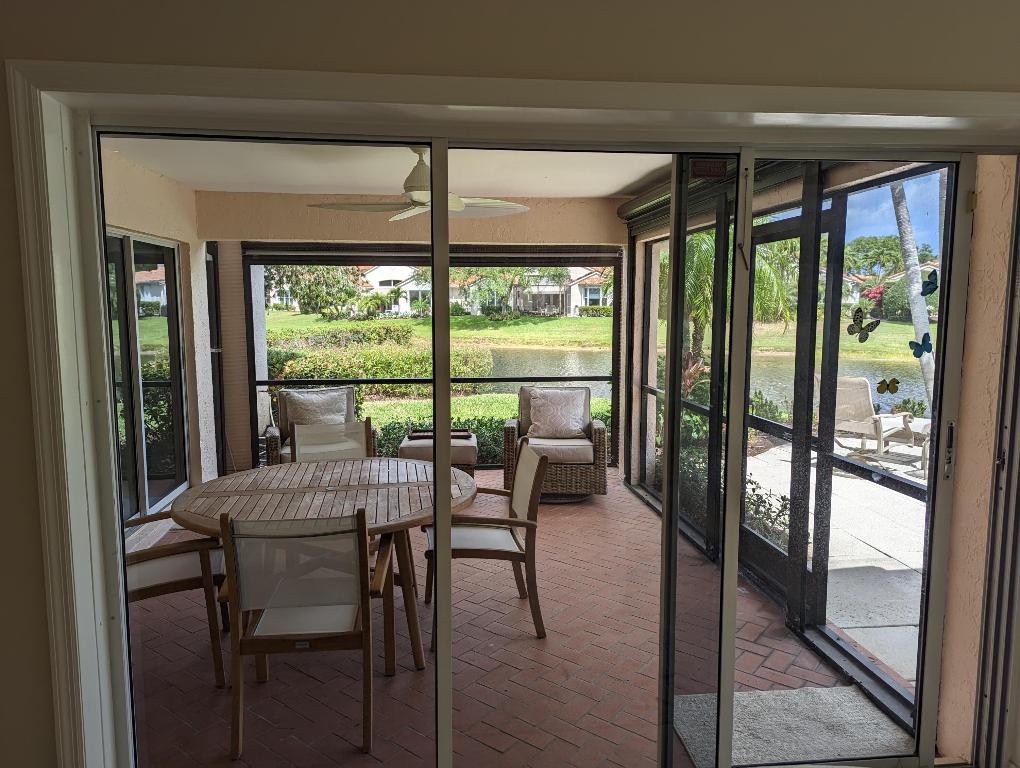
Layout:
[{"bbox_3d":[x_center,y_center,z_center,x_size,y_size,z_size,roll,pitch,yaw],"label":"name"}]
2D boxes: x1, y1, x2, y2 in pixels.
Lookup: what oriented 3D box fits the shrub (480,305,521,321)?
[{"bbox_3d":[-0.845,-6.360,63.000,3.600,1.400,2.000,0,6,-1],"label":"shrub"}]

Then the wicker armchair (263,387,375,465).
[{"bbox_3d":[-1.552,0.537,5.819,0.820,0.900,0.860,-2,6,-15],"label":"wicker armchair"}]

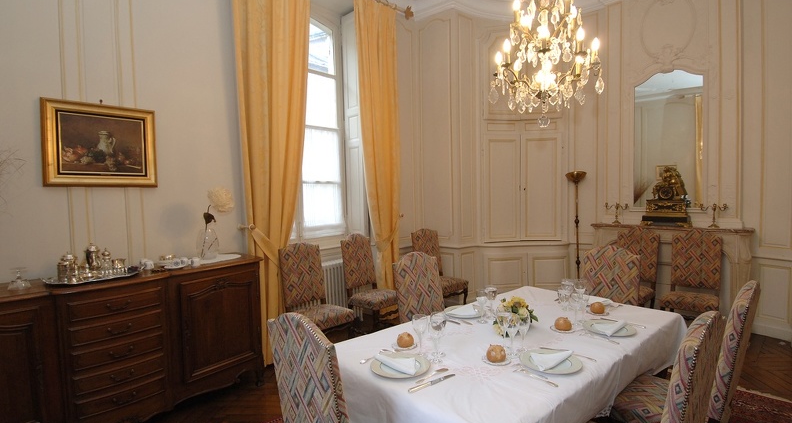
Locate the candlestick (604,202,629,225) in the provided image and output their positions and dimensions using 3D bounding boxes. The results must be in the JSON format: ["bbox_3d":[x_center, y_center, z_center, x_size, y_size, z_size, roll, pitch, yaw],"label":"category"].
[{"bbox_3d":[2.638,0.020,4.722,0.240,0.260,0.100,1,4,43],"label":"candlestick"}]

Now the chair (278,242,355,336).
[{"bbox_3d":[-0.717,0.846,3.613,0.600,1.100,0.470,1,4,44],"label":"chair"}]

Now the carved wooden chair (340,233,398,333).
[{"bbox_3d":[-0.255,0.804,4.260,0.600,1.100,0.470,1,4,44],"label":"carved wooden chair"}]

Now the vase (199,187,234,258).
[{"bbox_3d":[-1.512,0.093,3.330,0.290,0.580,0.230,-3,3,-24],"label":"vase"}]

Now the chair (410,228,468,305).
[{"bbox_3d":[0.507,0.760,4.768,0.470,1.100,0.600,-3,3,-33],"label":"chair"}]

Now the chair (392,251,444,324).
[{"bbox_3d":[0.298,0.860,2.818,0.470,1.100,0.600,-3,4,-36],"label":"chair"}]

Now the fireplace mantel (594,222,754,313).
[{"bbox_3d":[3.024,0.700,4.415,1.507,1.109,0.340,1,4,43],"label":"fireplace mantel"}]

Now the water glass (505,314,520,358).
[{"bbox_3d":[0.554,0.588,1.872,0.068,0.185,0.068,-1,3,0],"label":"water glass"}]

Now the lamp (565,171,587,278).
[{"bbox_3d":[2.296,0.372,5.013,0.270,1.758,0.270,0,3,25],"label":"lamp"}]

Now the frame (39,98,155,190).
[{"bbox_3d":[-2.100,-0.464,2.834,0.060,0.580,0.680,1,4,42],"label":"frame"}]

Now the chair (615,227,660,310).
[{"bbox_3d":[2.433,0.736,4.127,0.600,1.100,0.470,-4,4,-39],"label":"chair"}]

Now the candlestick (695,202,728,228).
[{"bbox_3d":[3.286,0.035,4.071,0.240,0.260,0.100,1,4,43],"label":"candlestick"}]

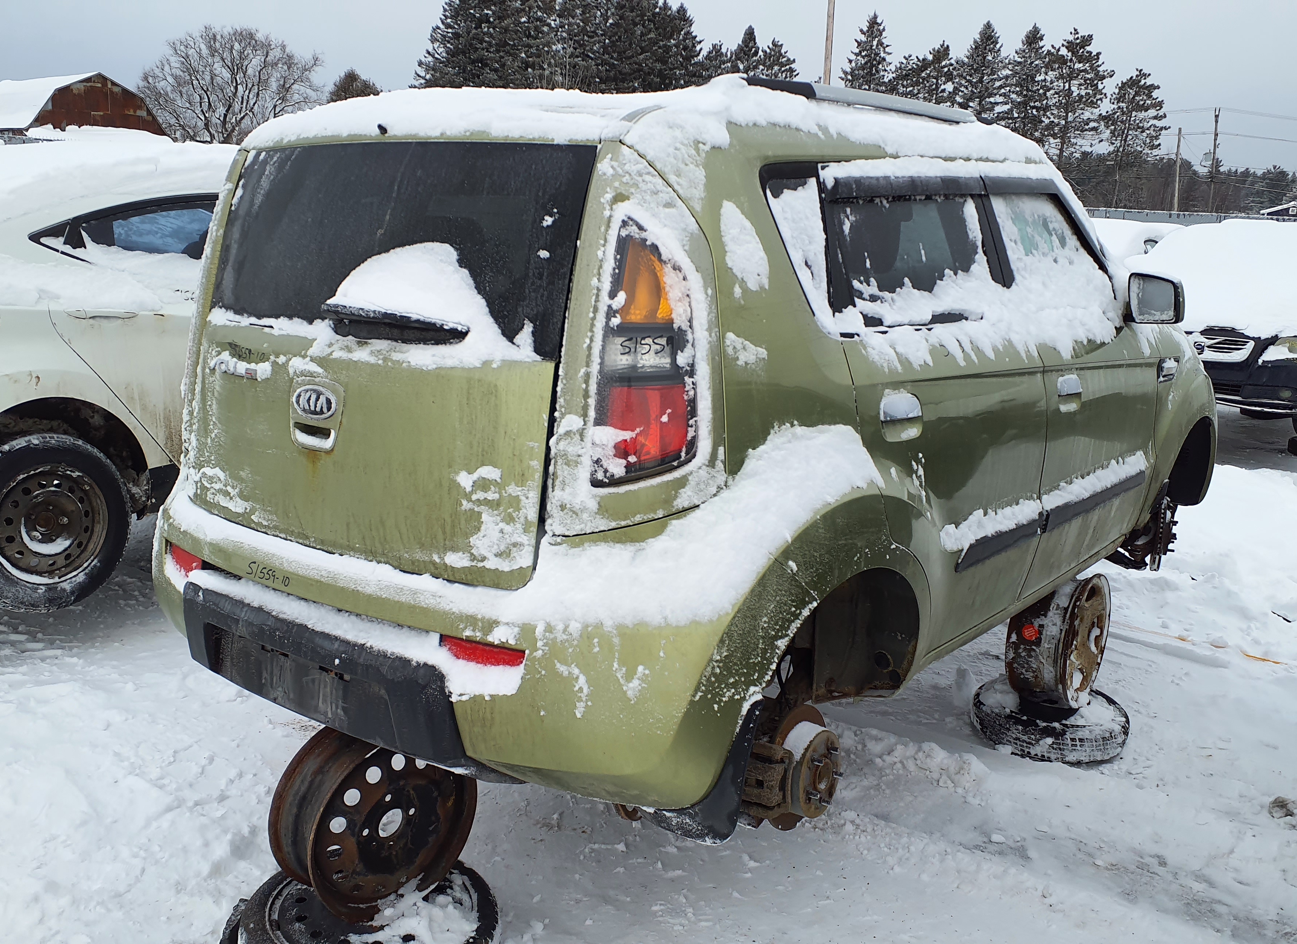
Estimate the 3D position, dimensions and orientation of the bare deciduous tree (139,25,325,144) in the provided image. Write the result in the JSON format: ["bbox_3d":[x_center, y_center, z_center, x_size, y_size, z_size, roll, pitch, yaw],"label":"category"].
[{"bbox_3d":[-30.148,-26.575,81.426,13.300,11.519,13.000,3,14,0],"label":"bare deciduous tree"}]

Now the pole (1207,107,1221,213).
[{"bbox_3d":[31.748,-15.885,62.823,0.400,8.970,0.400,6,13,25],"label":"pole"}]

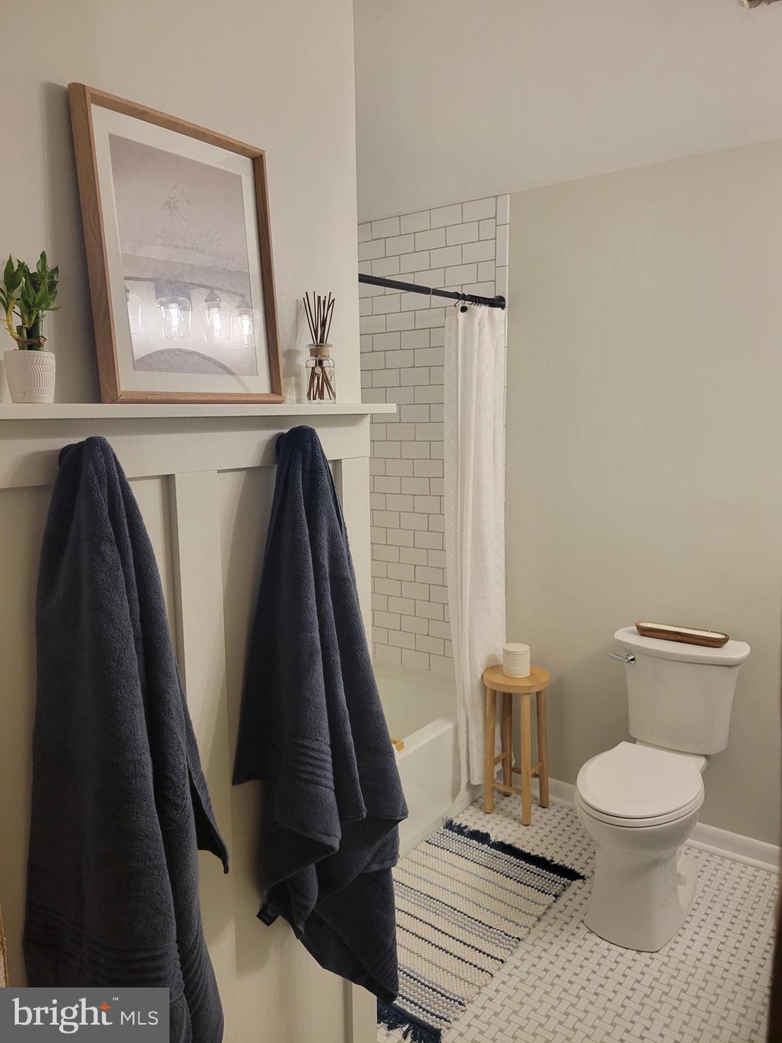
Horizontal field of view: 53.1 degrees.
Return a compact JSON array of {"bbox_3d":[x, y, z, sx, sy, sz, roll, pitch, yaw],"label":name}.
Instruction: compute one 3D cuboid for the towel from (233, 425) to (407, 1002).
[{"bbox_3d":[-0.107,0.418,1.444,0.190,1.185,0.350,6,10,37],"label":"towel"}]

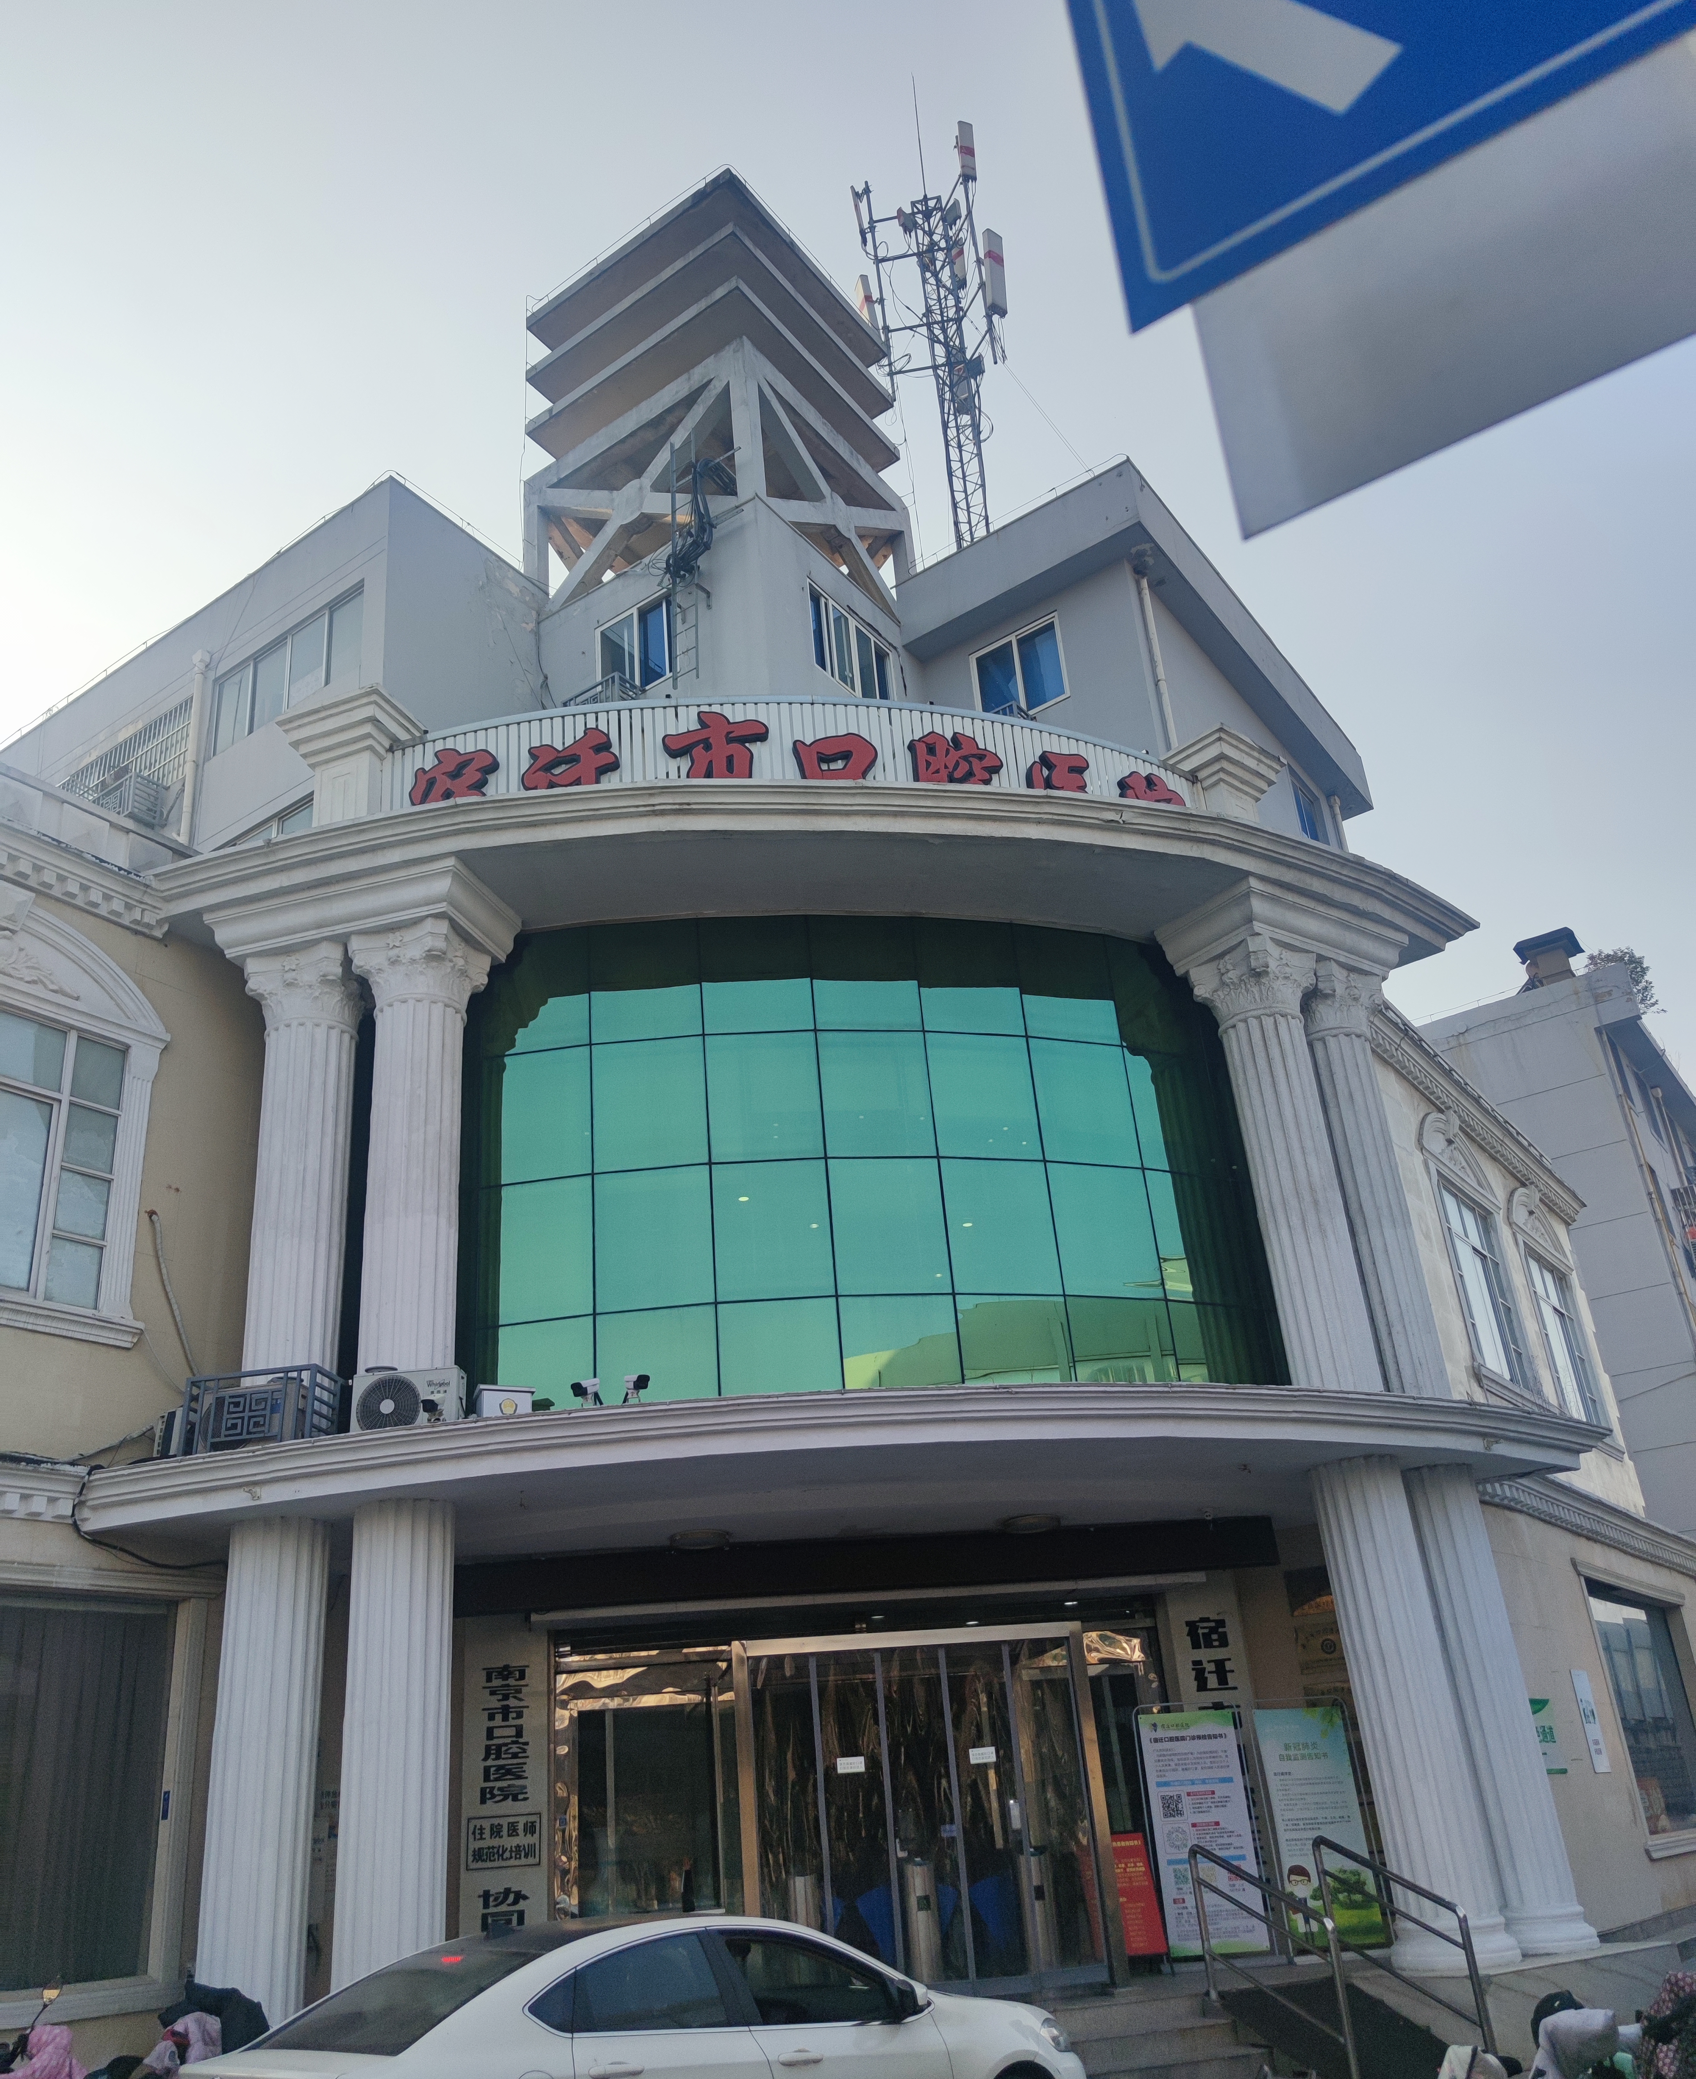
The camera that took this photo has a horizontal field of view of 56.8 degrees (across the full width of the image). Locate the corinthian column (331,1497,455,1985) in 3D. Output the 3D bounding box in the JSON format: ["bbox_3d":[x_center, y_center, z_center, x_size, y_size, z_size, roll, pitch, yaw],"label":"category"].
[{"bbox_3d":[-3.033,5.009,10.504,0.880,3.557,0.880,-11,-25,12],"label":"corinthian column"}]

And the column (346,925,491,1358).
[{"bbox_3d":[-3.380,1.159,12.262,0.860,4.260,0.860,-11,-25,12],"label":"column"}]

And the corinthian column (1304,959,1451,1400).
[{"bbox_3d":[4.988,1.424,15.045,0.880,4.450,0.880,14,-31,-35],"label":"corinthian column"}]

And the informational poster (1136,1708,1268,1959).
[{"bbox_3d":[2.820,6.285,12.511,0.790,1.800,0.070,-8,-25,5],"label":"informational poster"}]

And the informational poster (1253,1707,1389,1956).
[{"bbox_3d":[3.828,6.357,12.702,0.800,1.780,0.060,-5,-29,0],"label":"informational poster"}]

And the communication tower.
[{"bbox_3d":[1.762,-12.479,29.428,2.850,9.700,2.700,-8,-25,7],"label":"communication tower"}]

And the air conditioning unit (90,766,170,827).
[{"bbox_3d":[-9.361,-2.898,20.314,0.950,0.640,0.460,-21,-29,31],"label":"air conditioning unit"}]

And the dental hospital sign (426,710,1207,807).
[{"bbox_3d":[-0.181,-2.230,13.971,7.298,1.123,0.950,0,-25,-12],"label":"dental hospital sign"}]

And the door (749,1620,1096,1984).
[{"bbox_3d":[0.610,5.995,12.134,2.907,2.600,0.150,1,-25,-13],"label":"door"}]

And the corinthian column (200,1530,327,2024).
[{"bbox_3d":[-4.255,5.465,11.364,0.850,3.690,0.850,1,-25,-13],"label":"corinthian column"}]

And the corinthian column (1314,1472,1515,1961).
[{"bbox_3d":[4.272,5.064,12.066,0.890,3.557,0.890,14,-31,-36],"label":"corinthian column"}]

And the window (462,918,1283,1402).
[{"bbox_3d":[0.434,1.162,13.835,7.300,4.720,0.869,1,-25,-12],"label":"window"}]

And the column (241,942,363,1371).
[{"bbox_3d":[-4.322,1.313,12.414,0.860,4.260,0.860,-11,-25,12],"label":"column"}]

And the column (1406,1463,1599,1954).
[{"bbox_3d":[5.293,5.476,13.134,0.900,3.670,0.900,1,-25,-13],"label":"column"}]

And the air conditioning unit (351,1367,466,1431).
[{"bbox_3d":[-3.144,2.700,11.332,0.770,0.530,0.290,-3,-25,-4],"label":"air conditioning unit"}]

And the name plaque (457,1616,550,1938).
[{"bbox_3d":[-2.675,6.017,12.152,0.670,2.750,0.060,1,-25,-13],"label":"name plaque"}]

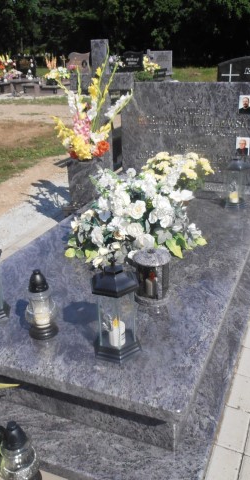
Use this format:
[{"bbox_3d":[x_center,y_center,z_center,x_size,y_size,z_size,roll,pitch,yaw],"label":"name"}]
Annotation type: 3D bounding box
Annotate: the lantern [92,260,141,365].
[{"bbox_3d":[-0.033,0.247,1.703,0.210,0.396,0.185,9,26,21],"label":"lantern"}]

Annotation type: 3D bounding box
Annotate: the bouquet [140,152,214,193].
[{"bbox_3d":[0.385,-0.433,3.180,0.480,0.380,0.400,9,26,21],"label":"bouquet"}]

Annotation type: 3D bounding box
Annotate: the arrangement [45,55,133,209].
[{"bbox_3d":[-0.251,-0.840,3.554,0.680,1.170,0.440,9,26,21],"label":"arrangement"}]

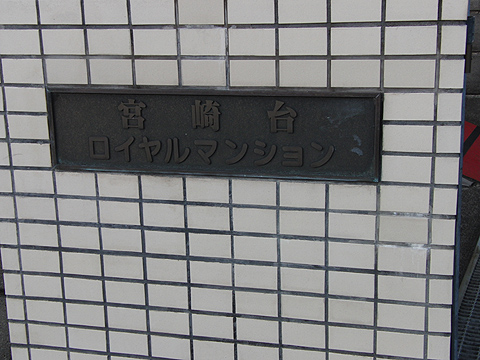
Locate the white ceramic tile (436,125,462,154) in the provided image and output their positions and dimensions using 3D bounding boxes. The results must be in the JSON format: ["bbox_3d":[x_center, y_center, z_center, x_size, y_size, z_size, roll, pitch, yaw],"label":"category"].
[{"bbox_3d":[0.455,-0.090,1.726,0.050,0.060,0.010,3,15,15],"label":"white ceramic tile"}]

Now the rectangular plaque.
[{"bbox_3d":[-0.077,-0.110,1.865,0.800,0.200,0.025,2,15,14],"label":"rectangular plaque"}]

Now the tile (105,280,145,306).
[{"bbox_3d":[-0.294,0.289,2.038,0.108,0.060,0.010,2,15,14],"label":"tile"}]

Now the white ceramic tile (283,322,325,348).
[{"bbox_3d":[0.155,0.375,1.928,0.108,0.060,0.010,2,15,15],"label":"white ceramic tile"}]

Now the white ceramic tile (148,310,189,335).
[{"bbox_3d":[-0.180,0.362,2.022,0.108,0.060,0.010,3,15,15],"label":"white ceramic tile"}]

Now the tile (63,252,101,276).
[{"bbox_3d":[-0.408,0.215,2.046,0.108,0.060,0.010,3,15,15],"label":"tile"}]

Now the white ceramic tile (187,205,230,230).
[{"bbox_3d":[-0.075,0.092,1.916,0.108,0.060,0.010,2,15,15],"label":"white ceramic tile"}]

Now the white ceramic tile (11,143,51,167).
[{"bbox_3d":[-0.520,-0.064,1.976,0.108,0.061,0.010,3,15,15],"label":"white ceramic tile"}]

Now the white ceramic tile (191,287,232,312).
[{"bbox_3d":[-0.070,0.299,1.980,0.108,0.060,0.010,2,15,14],"label":"white ceramic tile"}]

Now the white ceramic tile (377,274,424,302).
[{"bbox_3d":[0.374,0.247,1.823,0.108,0.061,0.010,2,15,15],"label":"white ceramic tile"}]

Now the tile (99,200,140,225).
[{"bbox_3d":[-0.300,0.081,1.981,0.108,0.060,0.010,3,15,15],"label":"tile"}]

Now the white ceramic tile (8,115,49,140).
[{"bbox_3d":[-0.527,-0.132,1.973,0.108,0.060,0.010,3,15,15],"label":"white ceramic tile"}]

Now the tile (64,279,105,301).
[{"bbox_3d":[-0.401,0.282,2.042,0.108,0.061,0.010,2,15,15],"label":"tile"}]

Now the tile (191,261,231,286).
[{"bbox_3d":[-0.071,0.230,1.962,0.108,0.060,0.010,2,15,14],"label":"tile"}]

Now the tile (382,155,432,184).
[{"bbox_3d":[0.369,-0.025,1.765,0.108,0.060,0.010,2,15,15],"label":"tile"}]

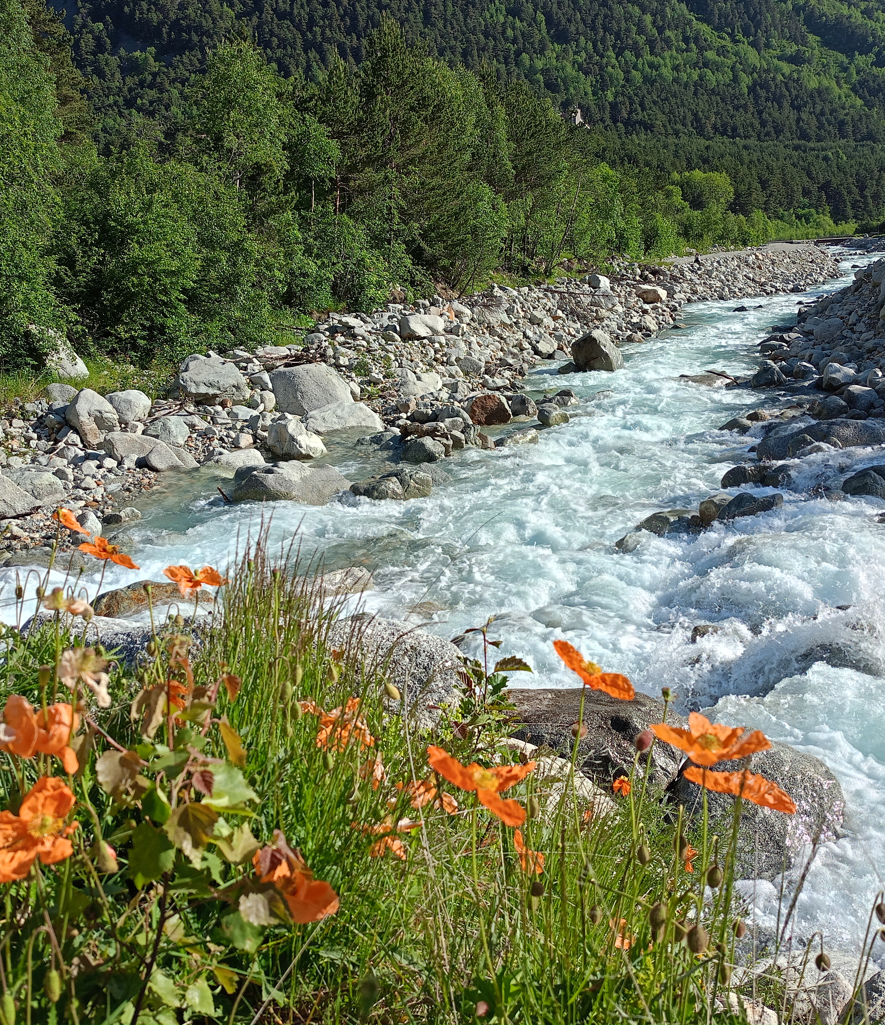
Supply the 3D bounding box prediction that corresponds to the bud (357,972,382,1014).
[{"bbox_3d":[-0.029,0.191,0.440,0.010,0.019,0.010,6,13,0],"label":"bud"}]

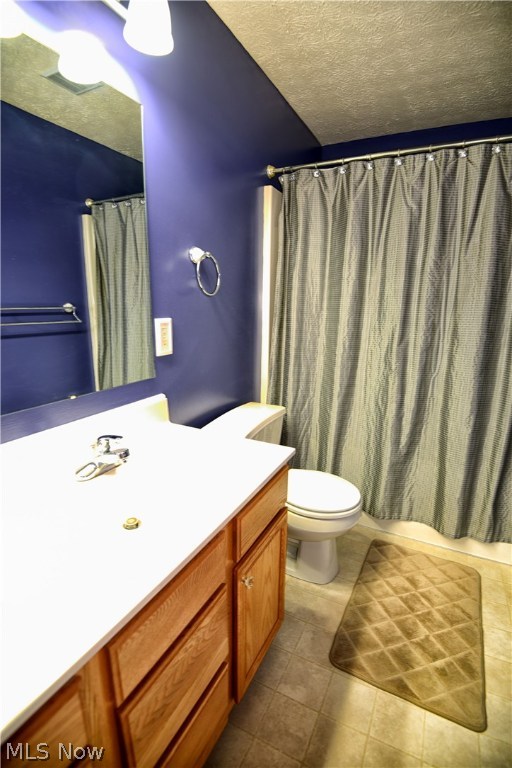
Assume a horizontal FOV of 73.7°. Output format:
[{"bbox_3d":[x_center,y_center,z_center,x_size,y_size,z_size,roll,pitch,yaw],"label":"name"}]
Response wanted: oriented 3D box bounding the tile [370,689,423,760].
[{"bbox_3d":[0.446,1.066,1.071,0.150,0.008,0.150,8,15,27],"label":"tile"}]

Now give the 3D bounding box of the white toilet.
[{"bbox_3d":[0.160,0.540,1.710,0.700,0.710,0.450,8,15,27],"label":"white toilet"}]

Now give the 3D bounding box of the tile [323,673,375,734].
[{"bbox_3d":[0.310,1.050,1.127,0.150,0.008,0.150,8,15,27],"label":"tile"}]

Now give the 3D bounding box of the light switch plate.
[{"bbox_3d":[-0.352,-0.183,1.321,0.010,0.138,0.089,8,15,27],"label":"light switch plate"}]

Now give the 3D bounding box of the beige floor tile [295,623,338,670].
[{"bbox_3d":[0.240,1.006,1.307,0.150,0.008,0.150,8,15,27],"label":"beige floor tile"}]

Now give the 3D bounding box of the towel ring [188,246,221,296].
[{"bbox_3d":[-0.206,-0.468,1.462,0.070,0.195,0.155,8,15,27],"label":"towel ring"}]

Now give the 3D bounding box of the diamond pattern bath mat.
[{"bbox_3d":[0.681,0.963,1.476,0.515,0.016,0.775,8,15,27],"label":"diamond pattern bath mat"}]

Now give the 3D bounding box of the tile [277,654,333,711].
[{"bbox_3d":[0.171,1.034,1.184,0.150,0.008,0.150,8,15,27],"label":"tile"}]

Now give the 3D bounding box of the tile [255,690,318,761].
[{"bbox_3d":[0.100,1.061,1.061,0.150,0.008,0.150,8,15,27],"label":"tile"}]

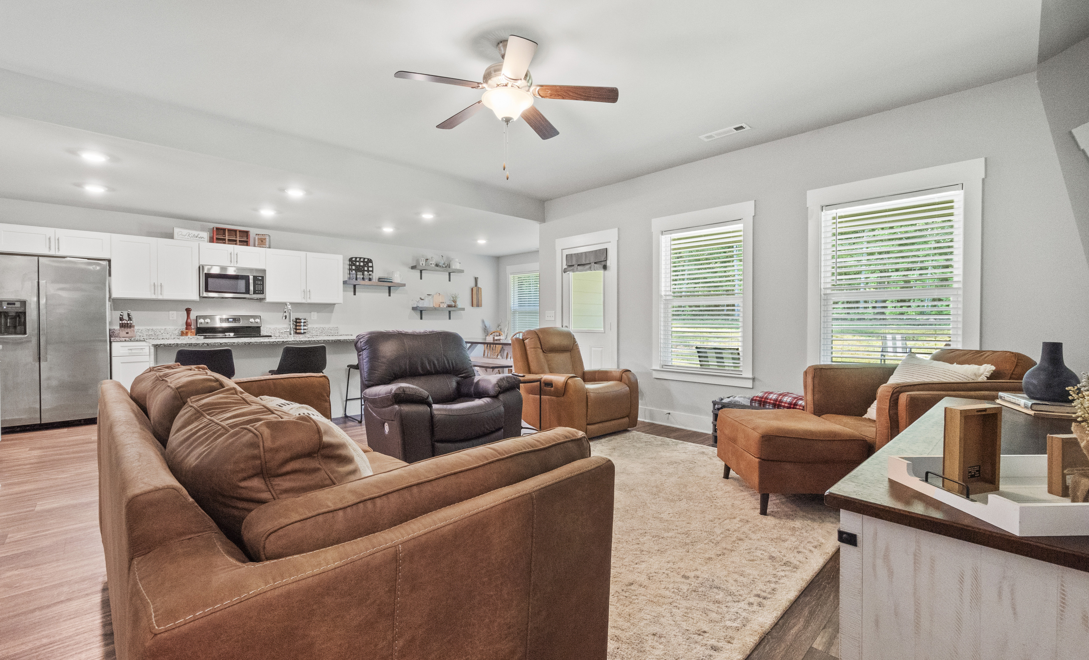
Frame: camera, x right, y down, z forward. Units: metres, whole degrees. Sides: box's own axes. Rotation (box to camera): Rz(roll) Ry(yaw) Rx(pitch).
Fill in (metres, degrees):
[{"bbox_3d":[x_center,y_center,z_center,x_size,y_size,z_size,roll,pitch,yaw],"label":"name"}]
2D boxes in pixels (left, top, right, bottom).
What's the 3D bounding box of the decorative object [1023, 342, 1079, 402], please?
[{"bbox_3d":[1.801,0.145,1.560,0.137,0.207,0.137,-2,2,-44],"label":"decorative object"}]

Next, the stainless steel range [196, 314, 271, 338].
[{"bbox_3d":[-4.216,0.400,6.014,0.760,1.180,0.700,-2,2,-44],"label":"stainless steel range"}]

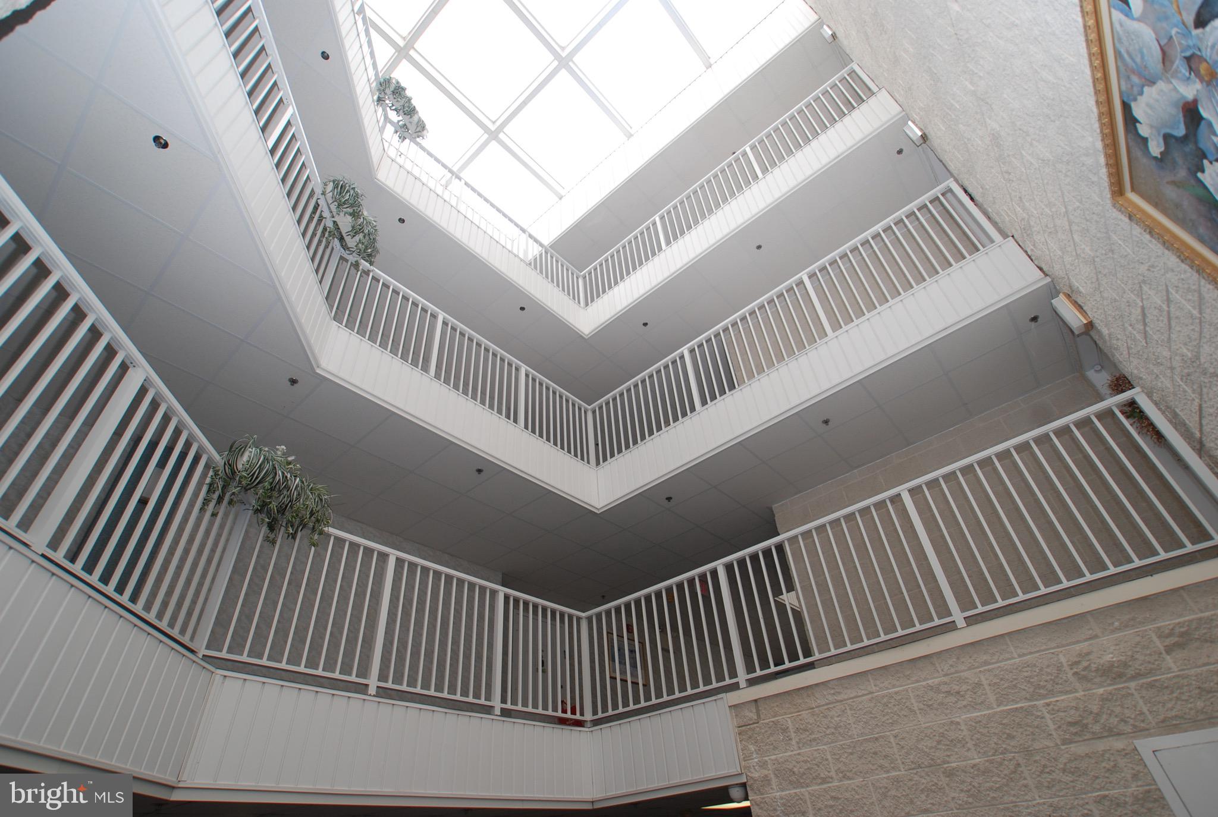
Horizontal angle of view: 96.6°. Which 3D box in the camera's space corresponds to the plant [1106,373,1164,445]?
[{"bbox_3d":[3.493,0.000,3.577,0.190,0.500,0.400,-32,-47,28],"label":"plant"}]

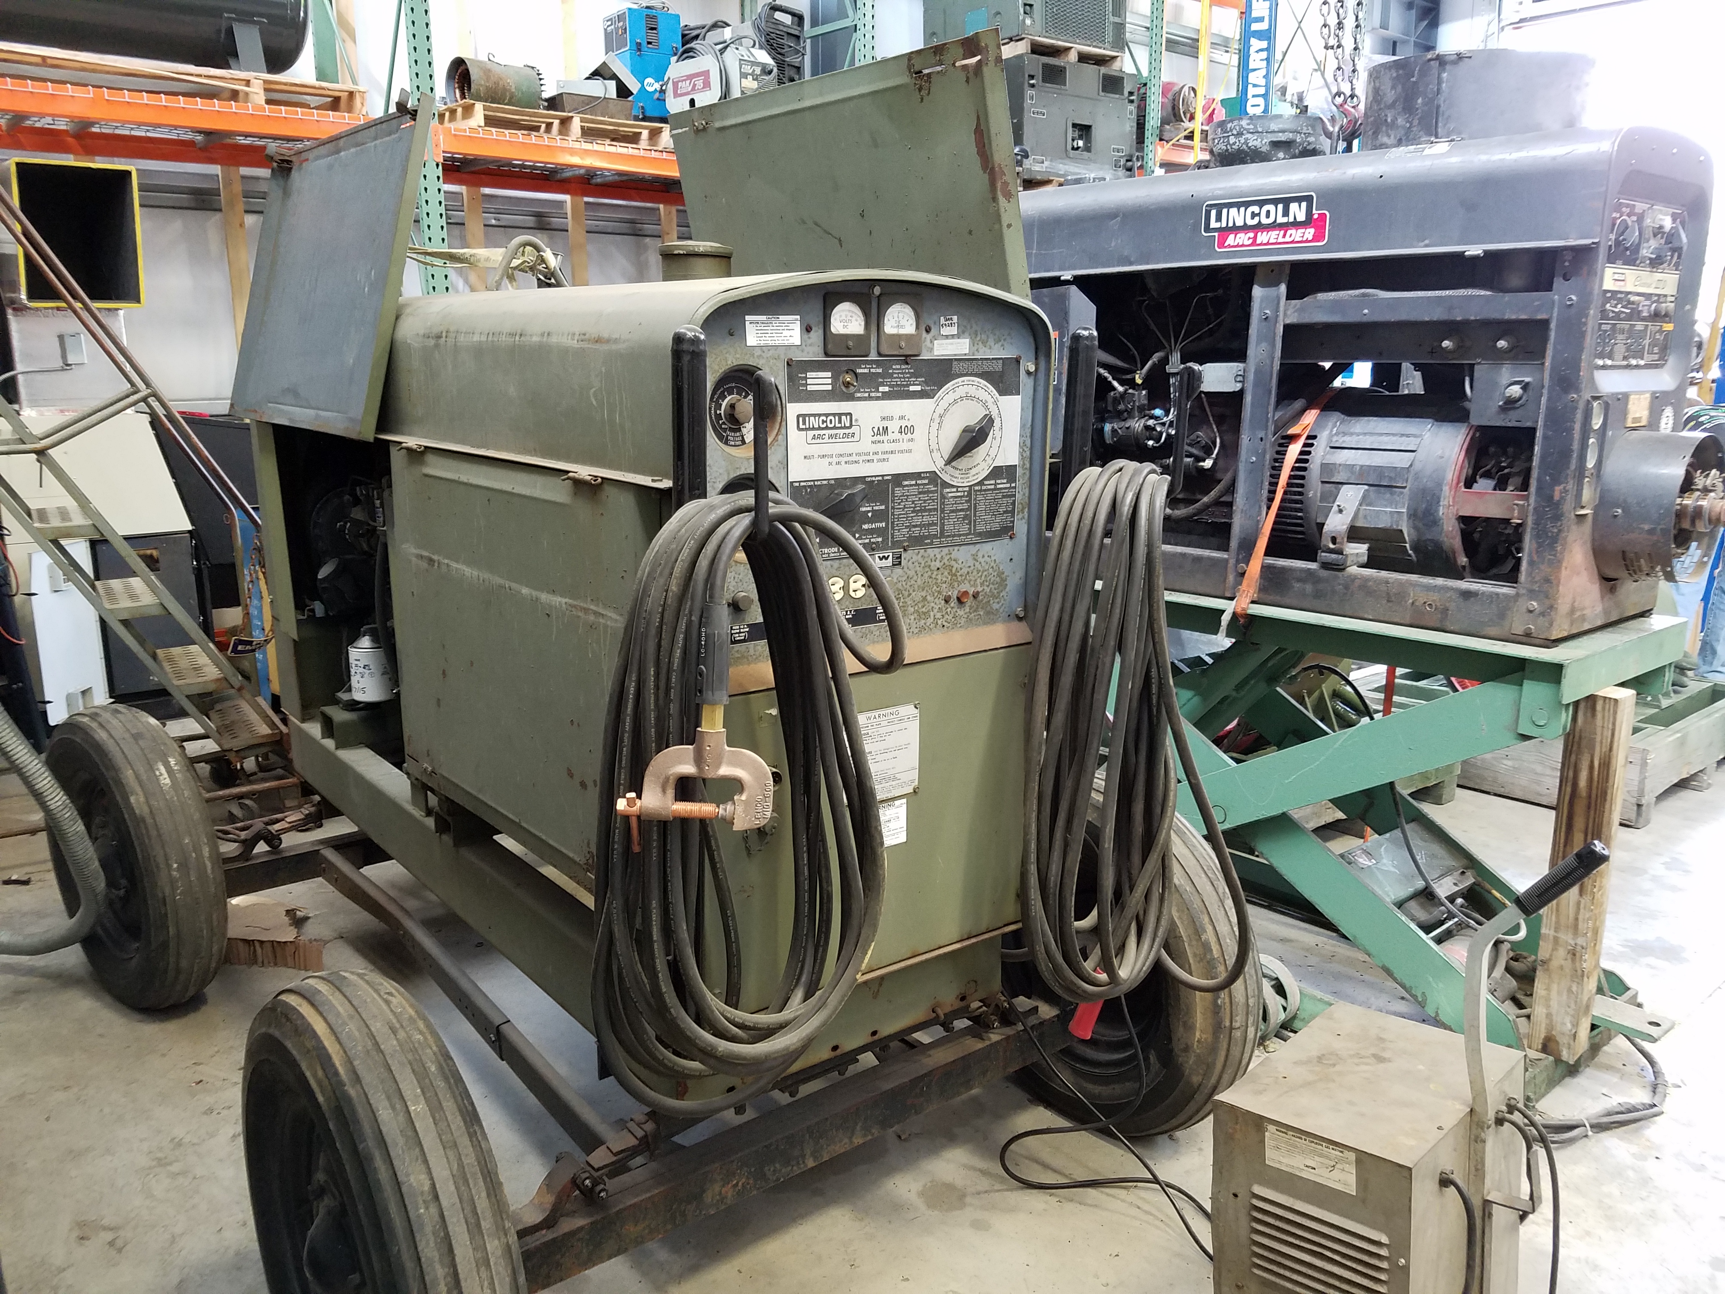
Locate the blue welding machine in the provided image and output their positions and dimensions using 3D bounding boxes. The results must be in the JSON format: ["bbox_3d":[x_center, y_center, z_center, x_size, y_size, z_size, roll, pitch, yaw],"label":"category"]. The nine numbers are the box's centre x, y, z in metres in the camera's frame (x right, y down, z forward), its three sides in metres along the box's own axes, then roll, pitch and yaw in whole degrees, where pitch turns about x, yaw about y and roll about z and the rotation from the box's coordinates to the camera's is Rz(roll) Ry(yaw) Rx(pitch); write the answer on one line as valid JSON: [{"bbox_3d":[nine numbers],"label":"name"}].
[{"bbox_3d":[-1.113,-2.895,6.590,0.290,0.550,0.280,-8,16,-34],"label":"blue welding machine"}]

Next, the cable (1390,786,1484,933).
[{"bbox_3d":[1.331,0.494,2.999,0.080,0.310,0.240,-11,17,-41],"label":"cable"}]

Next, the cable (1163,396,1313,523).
[{"bbox_3d":[0.916,-0.456,3.162,0.100,0.350,0.370,-11,17,-41],"label":"cable"}]

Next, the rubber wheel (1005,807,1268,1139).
[{"bbox_3d":[0.497,0.658,2.700,0.205,0.690,0.690,-8,16,-34],"label":"rubber wheel"}]

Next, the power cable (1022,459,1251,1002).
[{"bbox_3d":[0.444,0.143,2.134,0.290,0.865,0.210,-9,16,-37],"label":"power cable"}]

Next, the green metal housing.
[{"bbox_3d":[-0.653,-0.137,2.830,0.690,1.225,2.190,-9,16,-37],"label":"green metal housing"}]

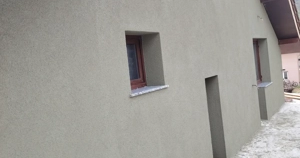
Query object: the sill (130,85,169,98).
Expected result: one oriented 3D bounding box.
[{"bbox_3d":[-0.105,0.126,2.911,0.295,0.030,0.705,-5,3,35],"label":"sill"}]

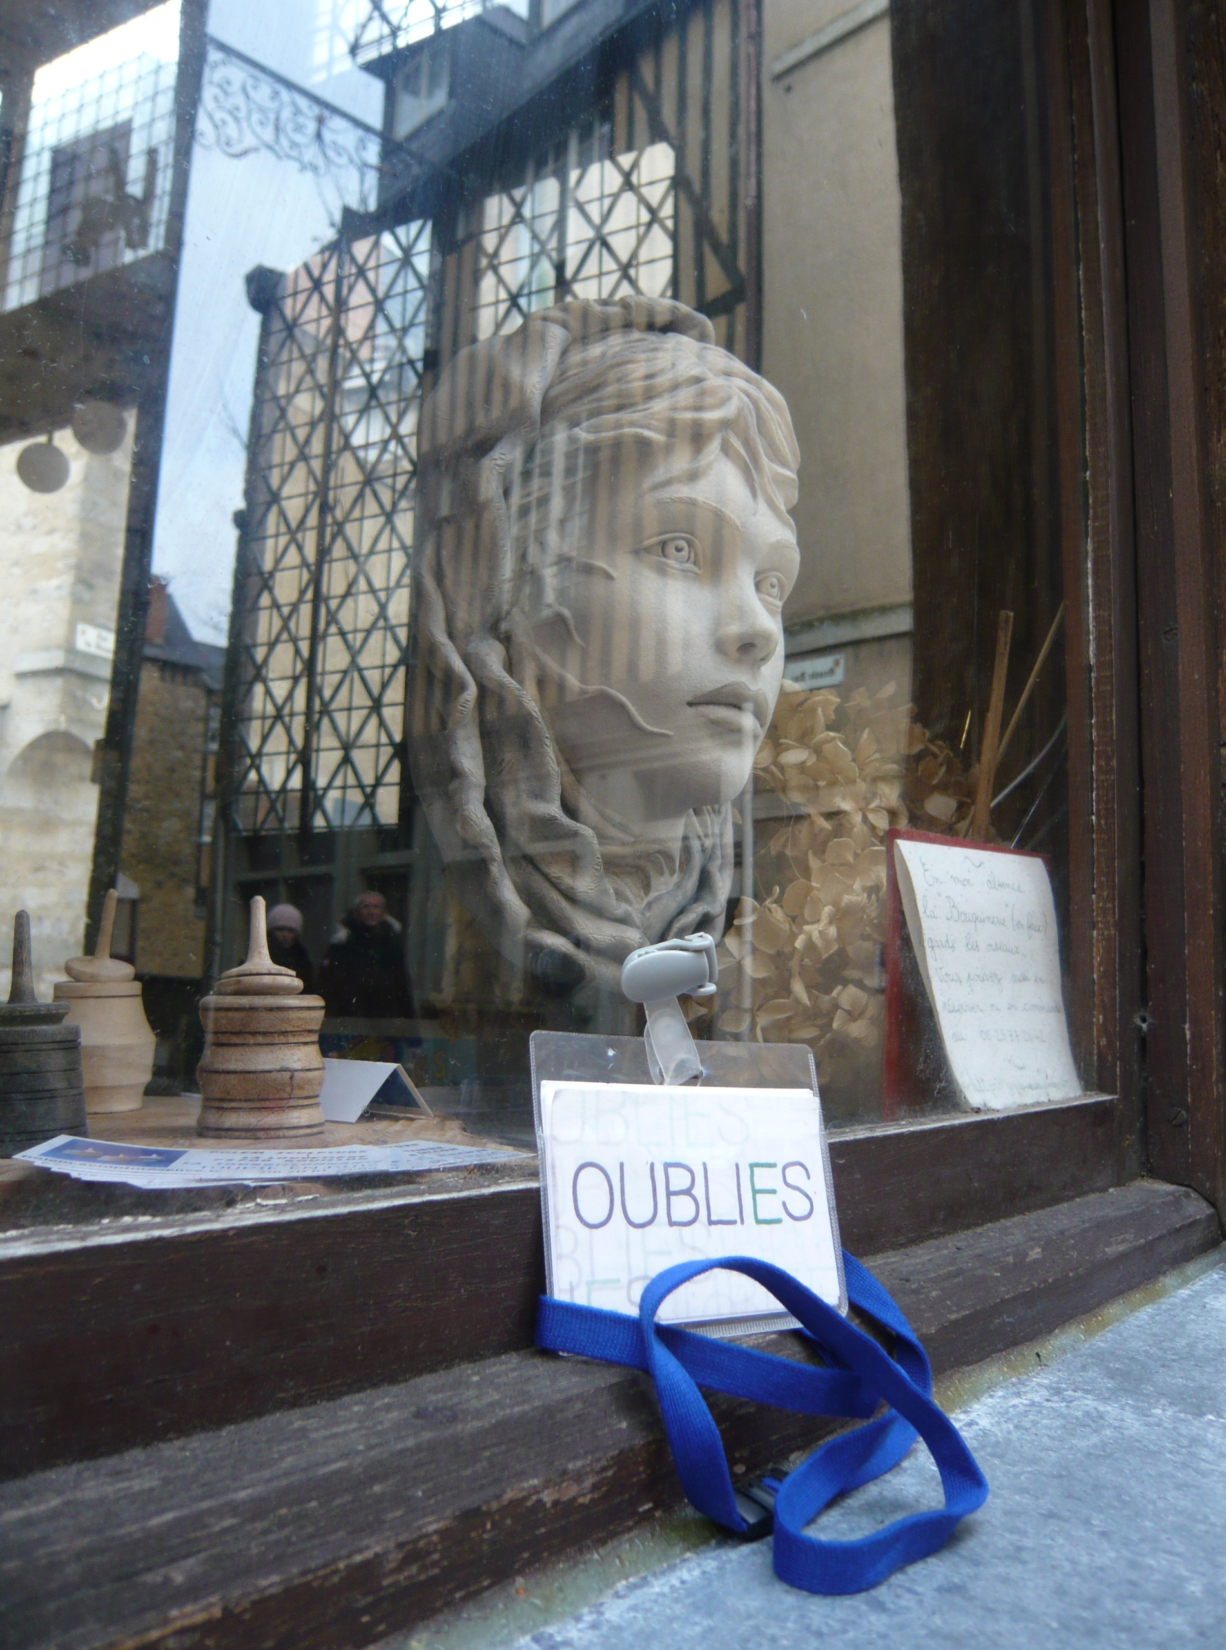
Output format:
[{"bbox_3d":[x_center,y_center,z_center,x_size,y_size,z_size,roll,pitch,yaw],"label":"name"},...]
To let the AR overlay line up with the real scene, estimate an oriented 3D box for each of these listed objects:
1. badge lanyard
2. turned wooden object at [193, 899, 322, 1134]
[{"bbox_3d":[0.047,0.125,0.307,0.087,0.042,0.119,-6,-10,38],"label":"badge lanyard"},{"bbox_3d":[-0.105,0.056,0.400,0.037,0.071,0.037,-6,-10,38],"label":"turned wooden object"}]

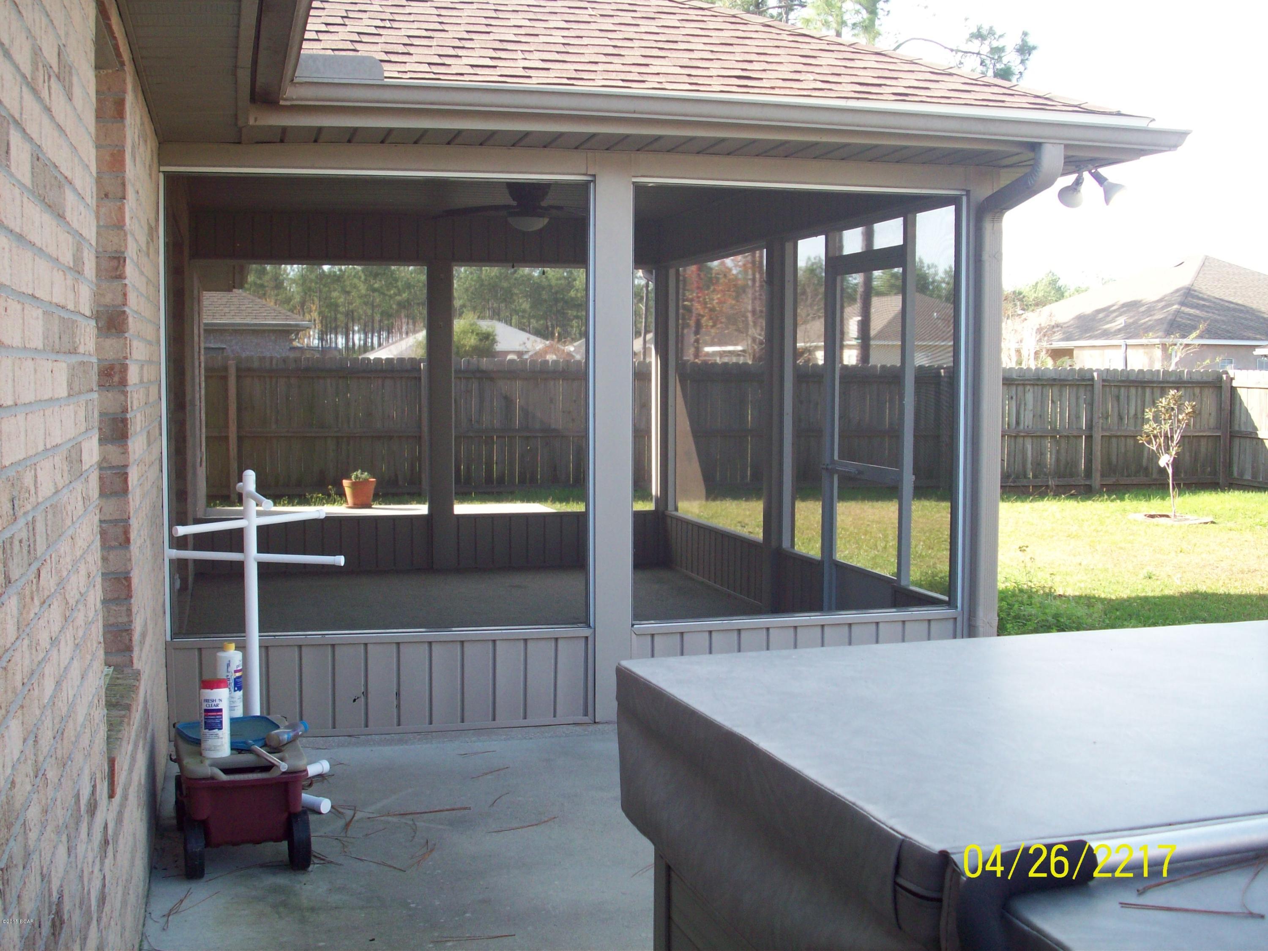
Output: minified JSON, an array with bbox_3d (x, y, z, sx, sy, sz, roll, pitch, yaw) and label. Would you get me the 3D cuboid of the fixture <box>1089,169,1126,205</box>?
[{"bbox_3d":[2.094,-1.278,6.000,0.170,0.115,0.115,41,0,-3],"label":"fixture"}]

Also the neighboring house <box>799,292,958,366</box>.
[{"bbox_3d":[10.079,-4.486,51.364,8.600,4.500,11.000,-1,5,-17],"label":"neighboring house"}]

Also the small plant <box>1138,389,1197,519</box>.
[{"bbox_3d":[6.163,-0.257,15.600,0.660,1.470,0.640,2,5,22],"label":"small plant"}]

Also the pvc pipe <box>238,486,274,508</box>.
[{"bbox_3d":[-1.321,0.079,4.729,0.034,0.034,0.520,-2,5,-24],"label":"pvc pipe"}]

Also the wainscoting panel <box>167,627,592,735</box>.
[{"bbox_3d":[-0.996,0.834,5.455,1.680,0.390,0.070,-1,5,-12],"label":"wainscoting panel"}]

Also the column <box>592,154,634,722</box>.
[{"bbox_3d":[-0.095,-0.145,5.881,0.165,2.440,0.160,-1,5,-14],"label":"column"}]

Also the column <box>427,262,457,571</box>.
[{"bbox_3d":[-1.480,-0.459,10.464,0.180,2.360,0.170,-1,5,-14],"label":"column"}]

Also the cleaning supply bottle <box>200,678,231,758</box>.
[{"bbox_3d":[-1.281,0.745,4.150,0.089,0.237,0.087,-1,4,-9],"label":"cleaning supply bottle"}]

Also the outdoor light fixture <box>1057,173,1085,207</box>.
[{"bbox_3d":[1.974,-1.290,6.117,0.115,0.165,0.130,-1,4,-10],"label":"outdoor light fixture"}]

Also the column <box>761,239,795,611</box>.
[{"bbox_3d":[0.859,-0.288,7.938,0.150,2.200,0.150,-1,5,-17],"label":"column"}]

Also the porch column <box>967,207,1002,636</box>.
[{"bbox_3d":[1.625,-0.158,6.305,0.160,2.400,0.155,-1,5,-14],"label":"porch column"}]

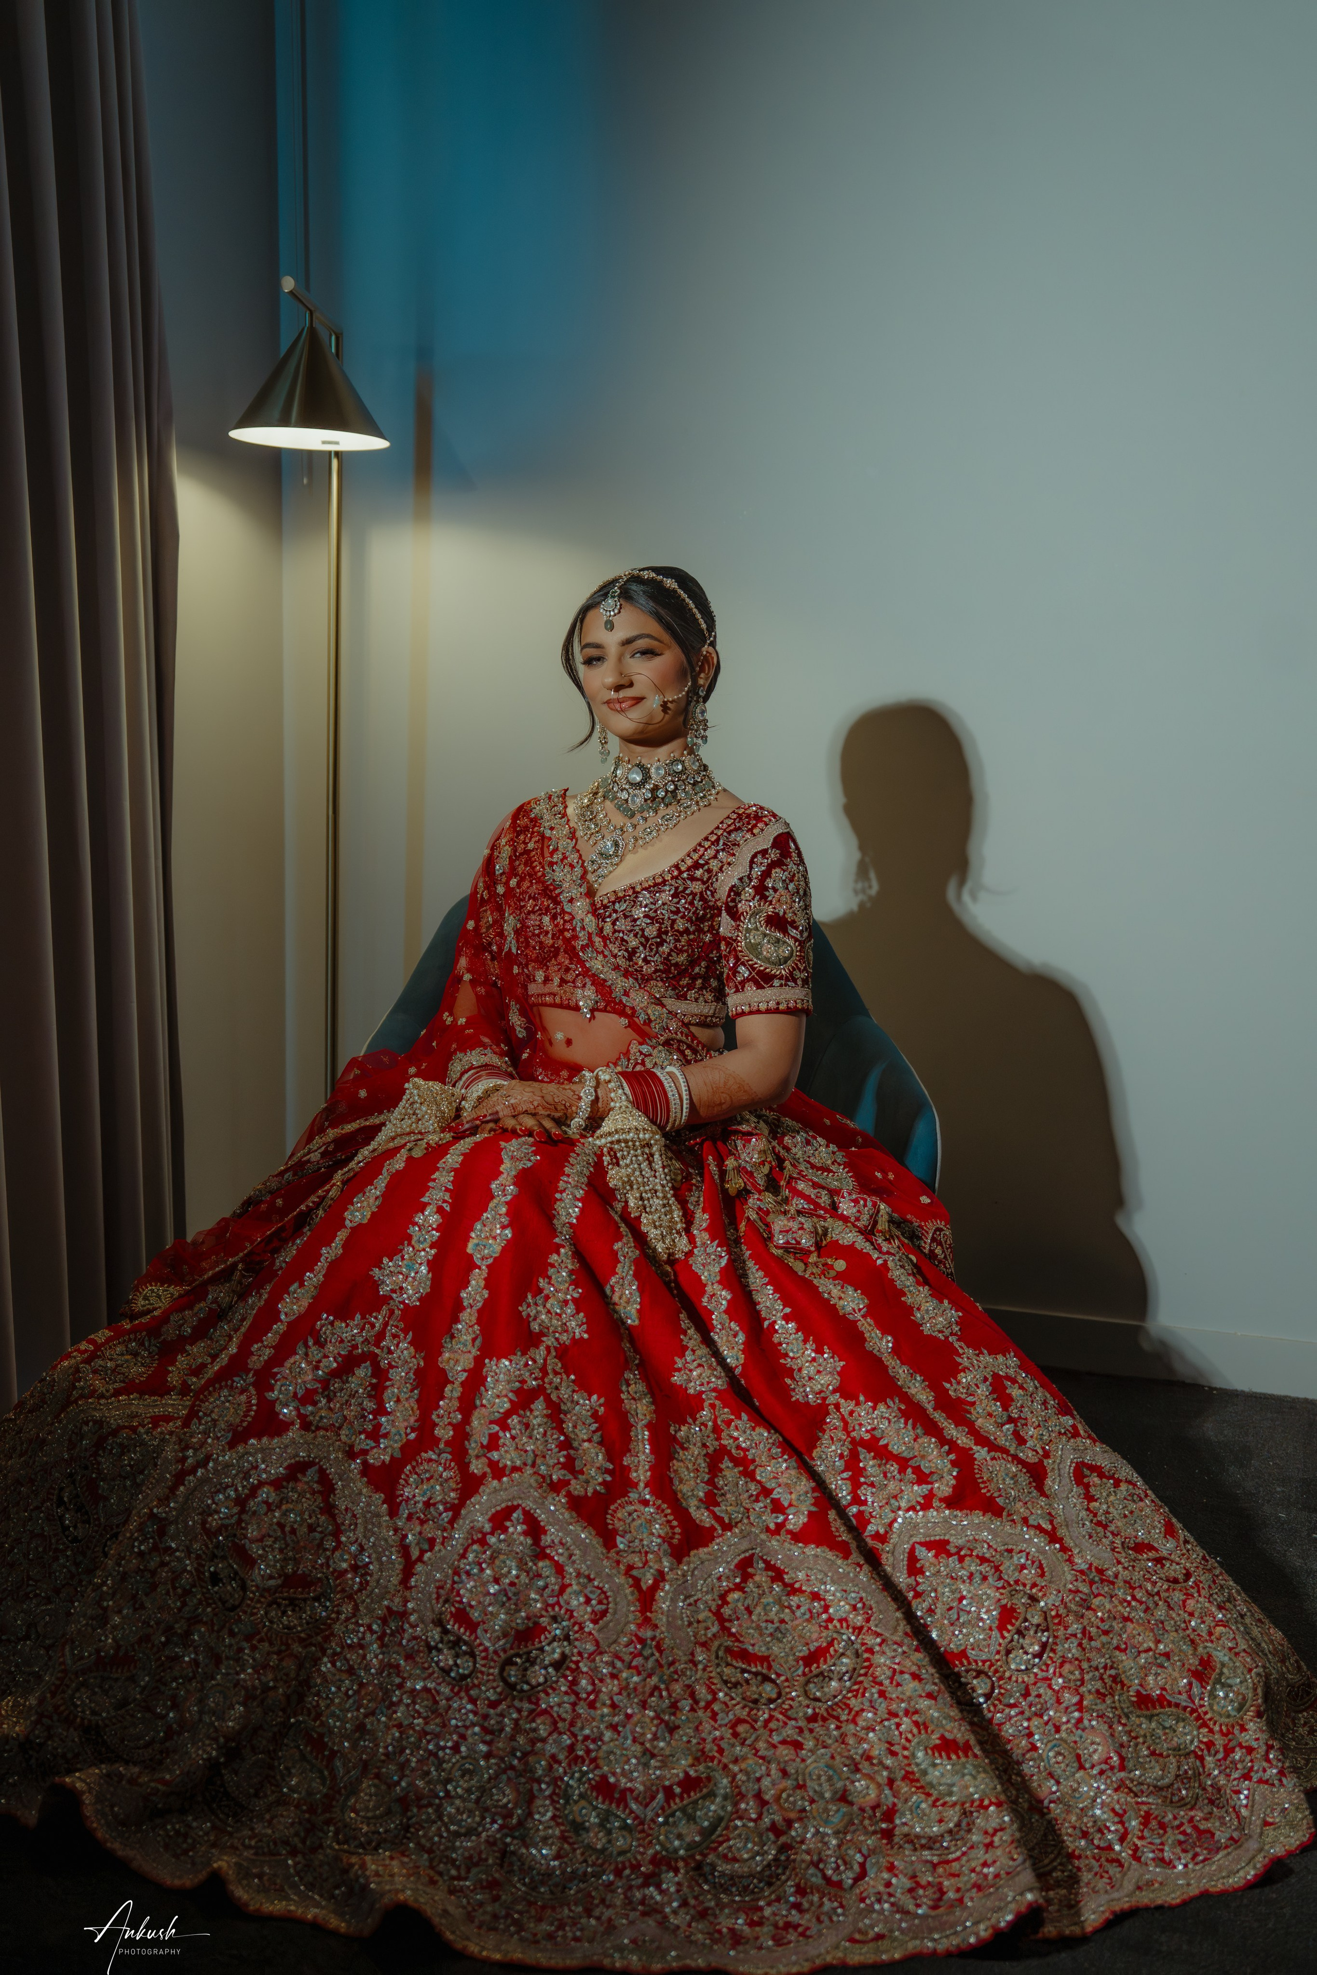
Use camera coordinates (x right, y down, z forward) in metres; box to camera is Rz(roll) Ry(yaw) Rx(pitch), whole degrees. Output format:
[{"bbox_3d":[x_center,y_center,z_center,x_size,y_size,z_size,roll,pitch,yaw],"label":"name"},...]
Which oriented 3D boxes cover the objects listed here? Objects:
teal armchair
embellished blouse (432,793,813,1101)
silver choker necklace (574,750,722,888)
[{"bbox_3d":[-0.035,0.310,2.550,0.760,0.840,0.720,0,2,8],"label":"teal armchair"},{"bbox_3d":[-0.046,-0.055,2.580,0.460,0.370,0.280,0,2,26],"label":"embellished blouse"},{"bbox_3d":[-0.016,-0.216,2.540,0.165,0.175,0.145,0,2,27],"label":"silver choker necklace"}]

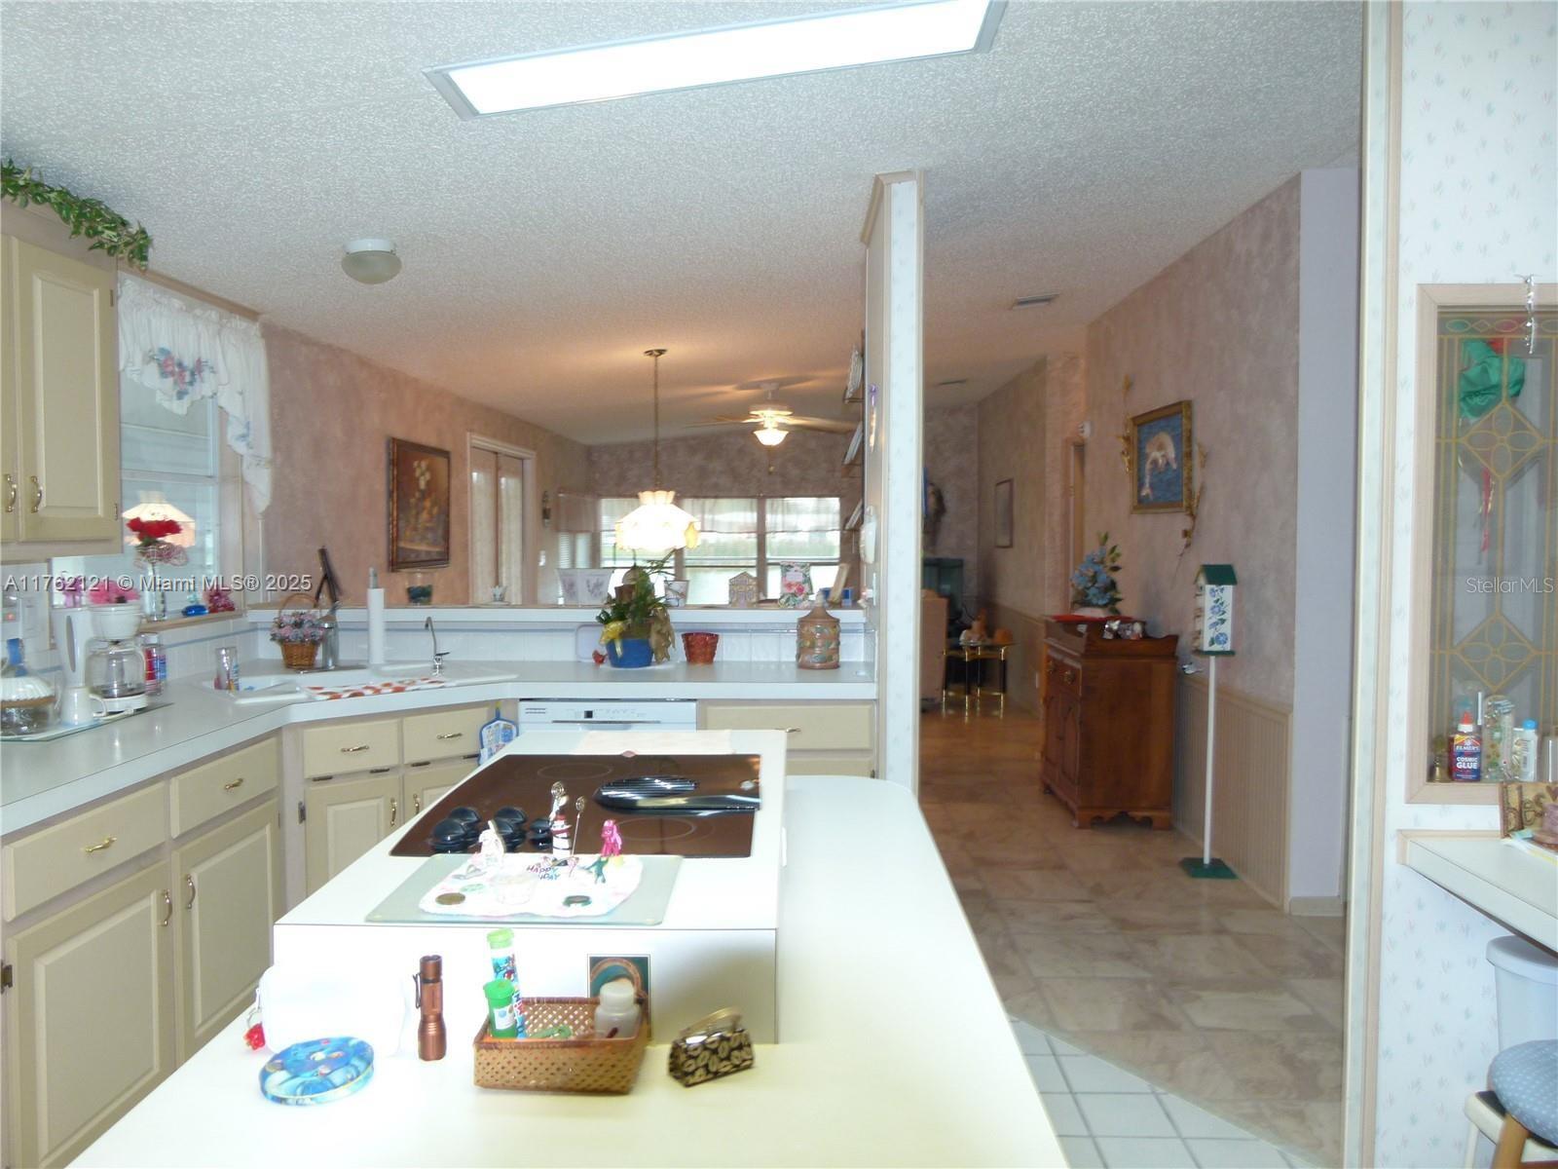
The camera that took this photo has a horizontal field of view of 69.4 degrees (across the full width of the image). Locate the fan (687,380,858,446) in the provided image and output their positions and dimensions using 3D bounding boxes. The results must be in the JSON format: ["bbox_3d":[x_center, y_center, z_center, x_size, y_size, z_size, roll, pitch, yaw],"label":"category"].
[{"bbox_3d":[-0.068,-1.253,8.385,1.280,0.477,1.280,0,3,1],"label":"fan"}]

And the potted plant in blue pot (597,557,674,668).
[{"bbox_3d":[-0.530,0.101,4.156,0.270,0.400,0.220,0,3,1],"label":"potted plant in blue pot"}]

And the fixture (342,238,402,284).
[{"bbox_3d":[-1.310,-1.040,3.657,0.195,0.135,0.195,0,3,1],"label":"fixture"}]

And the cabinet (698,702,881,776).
[{"bbox_3d":[0.030,0.805,4.180,0.606,0.860,0.610,0,3,1],"label":"cabinet"}]

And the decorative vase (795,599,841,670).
[{"bbox_3d":[0.151,0.187,4.293,0.168,0.258,0.168,0,3,1],"label":"decorative vase"}]

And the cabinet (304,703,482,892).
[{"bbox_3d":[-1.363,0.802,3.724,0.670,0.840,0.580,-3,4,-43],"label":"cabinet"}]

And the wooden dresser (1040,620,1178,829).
[{"bbox_3d":[1.647,0.665,5.646,0.465,0.945,0.710,0,3,1],"label":"wooden dresser"}]

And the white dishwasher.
[{"bbox_3d":[-0.562,0.792,4.030,0.600,0.850,0.610,0,3,1],"label":"white dishwasher"}]

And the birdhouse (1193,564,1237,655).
[{"bbox_3d":[1.846,0.106,4.759,0.128,0.371,0.165,0,3,1],"label":"birdhouse"}]

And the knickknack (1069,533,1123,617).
[{"bbox_3d":[1.614,-0.049,5.727,0.260,0.420,0.240,0,3,1],"label":"knickknack"}]

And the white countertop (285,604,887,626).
[{"bbox_3d":[-0.843,0.119,4.505,2.380,0.051,0.230,0,3,1],"label":"white countertop"}]

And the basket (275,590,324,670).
[{"bbox_3d":[-1.757,0.159,4.112,0.180,0.290,0.165,0,3,1],"label":"basket"}]

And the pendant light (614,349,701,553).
[{"bbox_3d":[-0.684,-0.749,6.340,0.485,1.139,0.485,0,3,1],"label":"pendant light"}]

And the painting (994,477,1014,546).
[{"bbox_3d":[1.992,-0.627,10.008,0.030,0.585,0.781,0,3,1],"label":"painting"}]

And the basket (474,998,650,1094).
[{"bbox_3d":[-0.262,0.552,1.360,0.205,0.062,0.130,0,3,-1],"label":"basket"}]

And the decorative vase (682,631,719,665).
[{"bbox_3d":[-0.293,0.239,4.230,0.135,0.120,0.135,0,3,1],"label":"decorative vase"}]

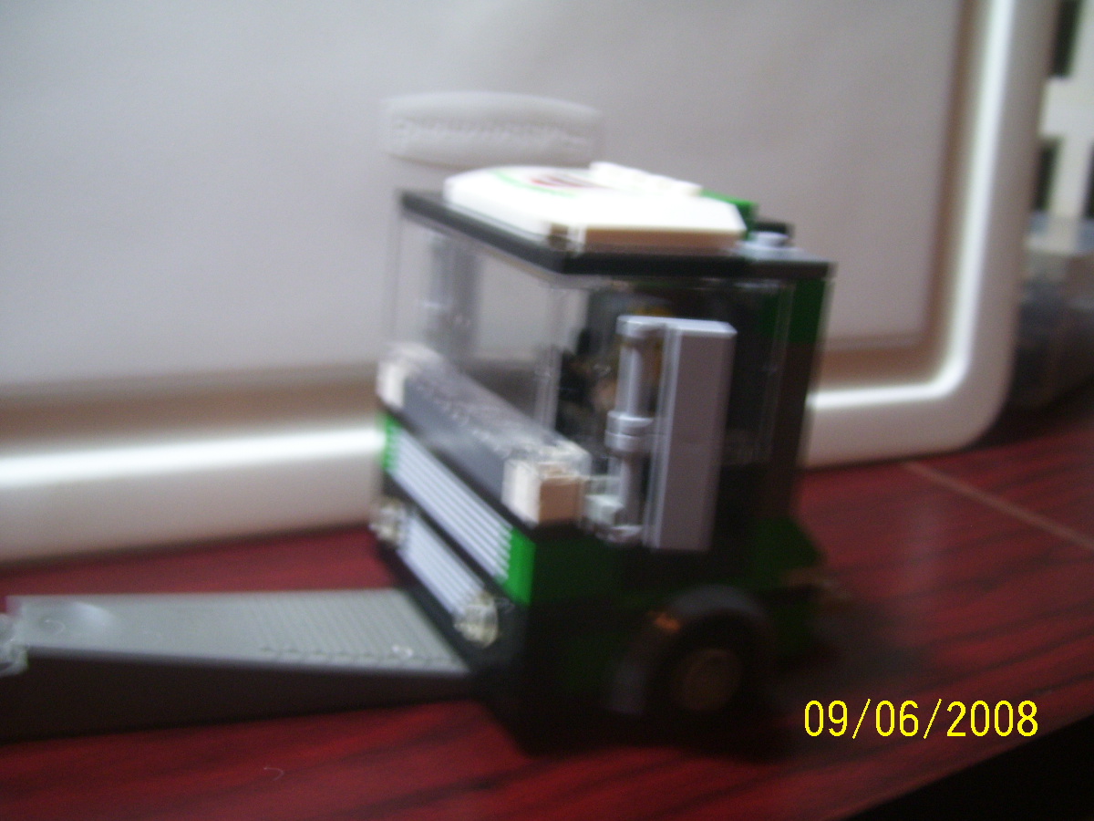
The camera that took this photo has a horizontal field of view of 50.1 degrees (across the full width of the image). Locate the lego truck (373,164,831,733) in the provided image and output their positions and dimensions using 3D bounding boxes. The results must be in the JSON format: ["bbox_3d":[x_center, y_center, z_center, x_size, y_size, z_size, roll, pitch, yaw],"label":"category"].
[{"bbox_3d":[0.010,0.002,0.196,0.061,0.081,0.080,-2,16,-26],"label":"lego truck"}]

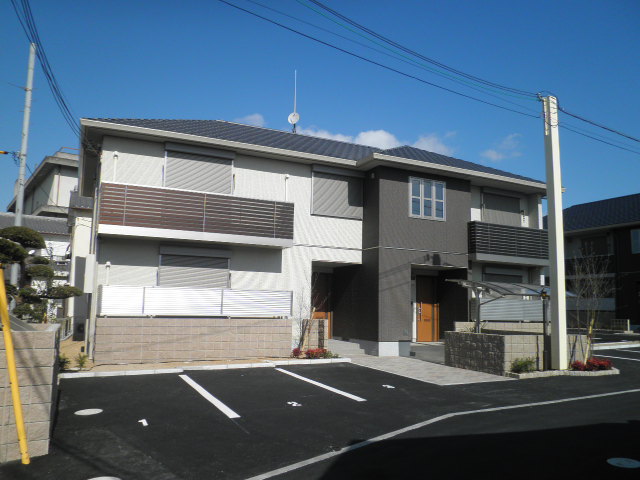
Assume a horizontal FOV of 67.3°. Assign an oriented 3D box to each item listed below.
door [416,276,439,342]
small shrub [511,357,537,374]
[{"bbox_3d":[3.850,2.471,17.223,0.970,2.330,0.080,5,-8,-26],"label":"door"},{"bbox_3d":[4.670,2.882,11.036,0.400,0.360,0.360,5,-8,-26],"label":"small shrub"}]

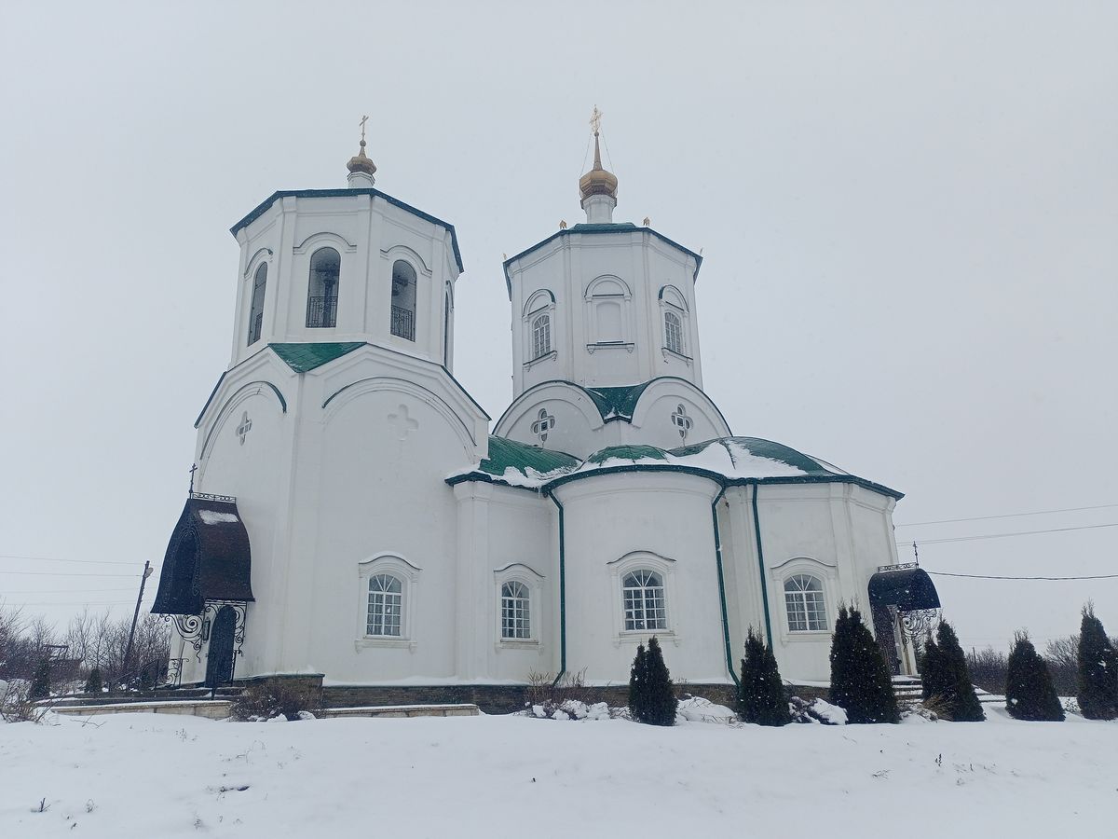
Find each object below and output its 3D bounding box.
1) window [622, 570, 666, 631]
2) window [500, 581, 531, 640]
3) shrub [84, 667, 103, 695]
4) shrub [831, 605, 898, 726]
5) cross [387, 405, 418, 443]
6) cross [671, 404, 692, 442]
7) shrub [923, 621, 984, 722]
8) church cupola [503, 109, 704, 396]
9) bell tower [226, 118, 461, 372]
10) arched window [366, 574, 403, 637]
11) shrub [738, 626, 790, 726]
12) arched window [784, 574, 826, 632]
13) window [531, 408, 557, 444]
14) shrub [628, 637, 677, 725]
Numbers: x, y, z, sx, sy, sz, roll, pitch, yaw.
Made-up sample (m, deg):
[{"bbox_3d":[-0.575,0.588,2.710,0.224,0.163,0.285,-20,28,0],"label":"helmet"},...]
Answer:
[{"bbox_3d":[2.442,5.183,26.093,1.151,1.748,0.200,-2,-21,0],"label":"window"},{"bbox_3d":[-1.319,5.774,27.555,1.277,1.757,0.200,18,-28,-42],"label":"window"},{"bbox_3d":[-14.922,8.380,28.996,0.563,0.924,0.563,-1,-20,0],"label":"shrub"},{"bbox_3d":[8.092,6.486,23.982,1.715,3.059,1.715,-1,-20,0],"label":"shrub"},{"bbox_3d":[-4.795,0.124,27.823,1.111,1.224,0.120,18,-28,-42],"label":"cross"},{"bbox_3d":[5.157,0.137,38.063,1.424,1.751,0.200,18,-28,-42],"label":"cross"},{"bbox_3d":[10.209,6.604,23.787,1.420,2.561,1.420,-2,-21,0],"label":"shrub"},{"bbox_3d":[2.085,-8.071,44.365,9.227,17.752,9.227,-1,-20,0],"label":"church cupola"},{"bbox_3d":[-7.598,-6.368,33.374,7.800,11.735,7.800,-1,-20,0],"label":"bell tower"},{"bbox_3d":[-4.945,5.225,25.706,1.193,1.746,0.200,18,-28,-42],"label":"arched window"},{"bbox_3d":[4.843,6.141,21.714,1.215,2.290,1.215,-2,-21,0],"label":"shrub"},{"bbox_3d":[7.804,5.827,28.637,1.279,1.812,0.200,-1,-20,0],"label":"arched window"},{"bbox_3d":[-0.647,0.255,38.054,0.200,1.667,1.469,18,-28,-42],"label":"window"},{"bbox_3d":[2.107,5.989,20.782,1.101,1.982,1.101,-2,-21,0],"label":"shrub"}]

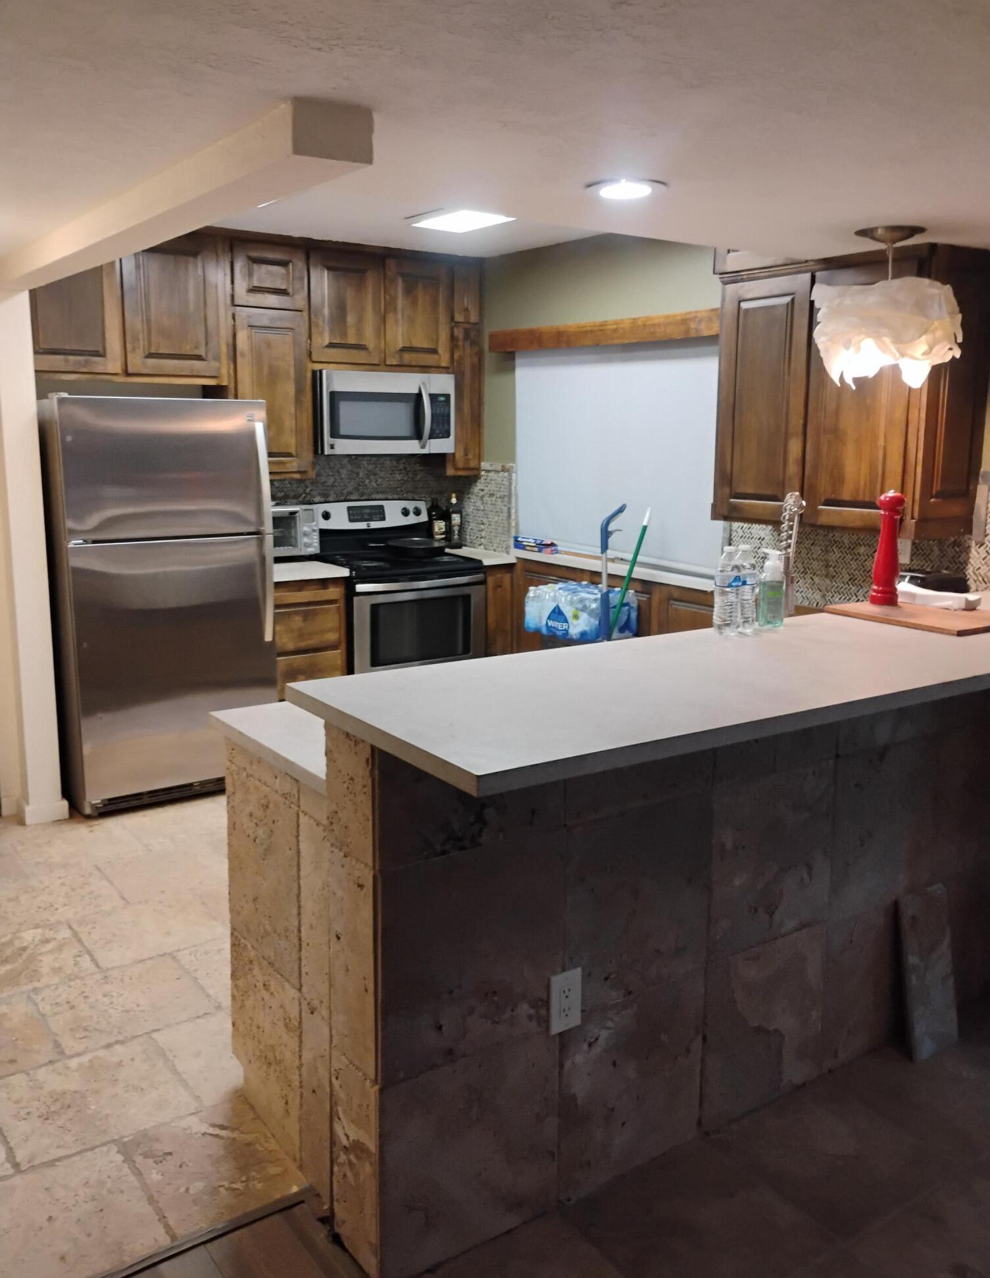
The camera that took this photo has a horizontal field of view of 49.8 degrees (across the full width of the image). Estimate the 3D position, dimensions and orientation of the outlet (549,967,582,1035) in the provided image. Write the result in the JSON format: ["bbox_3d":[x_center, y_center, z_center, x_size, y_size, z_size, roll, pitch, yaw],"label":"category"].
[{"bbox_3d":[0.139,0.712,2.100,0.079,0.123,0.008,-7,12,-34],"label":"outlet"}]

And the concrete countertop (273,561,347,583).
[{"bbox_3d":[-1.071,-0.333,5.198,0.475,0.032,0.625,-7,12,-34],"label":"concrete countertop"}]

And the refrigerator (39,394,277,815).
[{"bbox_3d":[-1.526,-0.180,4.711,0.832,1.685,0.820,-7,12,-34],"label":"refrigerator"}]

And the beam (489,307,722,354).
[{"bbox_3d":[0.493,-1.362,4.746,0.080,0.105,1.700,-7,13,-34],"label":"beam"}]

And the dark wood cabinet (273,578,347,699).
[{"bbox_3d":[-1.040,0.115,5.224,0.390,0.880,0.600,-7,13,-34],"label":"dark wood cabinet"}]

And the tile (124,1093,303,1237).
[{"bbox_3d":[-0.606,1.126,2.283,0.285,0.014,0.355,-7,12,-34],"label":"tile"}]

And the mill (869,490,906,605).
[{"bbox_3d":[1.129,-0.265,3.057,0.080,0.317,0.080,-7,13,-34],"label":"mill"}]

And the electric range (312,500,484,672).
[{"bbox_3d":[-0.527,-0.080,5.550,0.762,1.200,0.700,-7,12,-34],"label":"electric range"}]

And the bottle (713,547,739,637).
[{"bbox_3d":[0.572,-0.116,2.612,0.065,0.208,0.065,-7,12,-34],"label":"bottle"}]

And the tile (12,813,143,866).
[{"bbox_3d":[-1.570,0.782,4.002,0.402,0.018,0.402,-7,13,-34],"label":"tile"}]

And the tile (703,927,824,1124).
[{"bbox_3d":[0.636,0.911,2.540,0.413,0.421,0.015,-7,13,-34],"label":"tile"}]

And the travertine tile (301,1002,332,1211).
[{"bbox_3d":[-0.358,0.935,2.161,0.015,0.405,0.143,-7,13,-34],"label":"travertine tile"}]

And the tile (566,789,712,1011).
[{"bbox_3d":[0.292,0.536,2.191,0.405,0.402,0.018,-7,13,-34],"label":"tile"}]

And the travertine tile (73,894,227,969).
[{"bbox_3d":[-1.096,0.927,3.389,0.404,0.015,0.396,-7,13,-34],"label":"travertine tile"}]

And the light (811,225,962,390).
[{"bbox_3d":[1.063,-0.897,2.905,0.406,0.396,0.406,-7,13,-34],"label":"light"}]

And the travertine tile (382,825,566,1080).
[{"bbox_3d":[-0.039,0.573,1.964,0.400,0.408,0.018,-7,13,-34],"label":"travertine tile"}]

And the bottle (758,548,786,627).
[{"bbox_3d":[0.718,-0.135,2.767,0.070,0.192,0.068,-5,11,-28],"label":"bottle"}]

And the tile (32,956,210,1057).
[{"bbox_3d":[-1.022,1.006,2.933,0.395,0.014,0.375,-7,12,-34],"label":"tile"}]

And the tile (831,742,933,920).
[{"bbox_3d":[0.963,0.463,2.679,0.405,0.413,0.015,-7,13,-34],"label":"tile"}]

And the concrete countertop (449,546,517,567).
[{"bbox_3d":[-0.138,-0.446,5.780,0.240,0.035,0.610,-7,13,-34],"label":"concrete countertop"}]

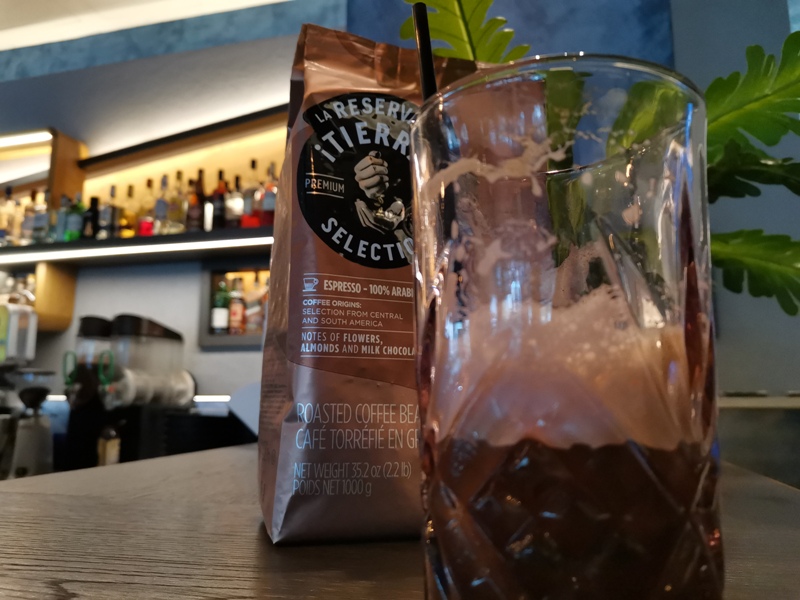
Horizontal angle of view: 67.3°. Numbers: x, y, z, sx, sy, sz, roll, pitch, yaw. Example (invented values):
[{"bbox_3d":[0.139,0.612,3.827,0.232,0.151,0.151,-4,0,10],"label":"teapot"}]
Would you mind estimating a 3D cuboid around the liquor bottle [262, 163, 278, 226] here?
[{"bbox_3d":[-0.628,-0.513,2.920,0.082,0.315,0.082,-2,-6,12],"label":"liquor bottle"}]

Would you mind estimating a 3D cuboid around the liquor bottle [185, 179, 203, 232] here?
[{"bbox_3d":[-1.031,-0.468,3.000,0.085,0.280,0.085,-2,-6,12],"label":"liquor bottle"}]

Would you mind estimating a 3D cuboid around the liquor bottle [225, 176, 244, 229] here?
[{"bbox_3d":[-0.810,-0.478,2.940,0.090,0.275,0.090,-2,-6,12],"label":"liquor bottle"}]

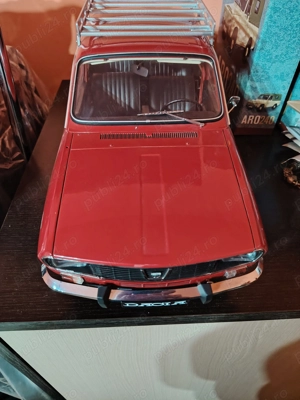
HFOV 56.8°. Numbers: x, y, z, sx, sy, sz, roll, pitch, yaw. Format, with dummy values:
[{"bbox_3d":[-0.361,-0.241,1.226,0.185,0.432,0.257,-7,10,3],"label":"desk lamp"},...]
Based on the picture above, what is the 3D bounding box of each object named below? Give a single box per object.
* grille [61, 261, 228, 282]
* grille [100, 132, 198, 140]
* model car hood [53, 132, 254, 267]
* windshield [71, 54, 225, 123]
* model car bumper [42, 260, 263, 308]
[{"bbox_3d":[0.001,0.057,0.226,0.125,0.021,0.015,-1,48,-1],"label":"grille"},{"bbox_3d":[0.000,-0.067,0.290,0.102,0.003,0.011,-1,54,-1],"label":"grille"},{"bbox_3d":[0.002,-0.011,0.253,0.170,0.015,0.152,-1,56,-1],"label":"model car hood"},{"bbox_3d":[-0.002,-0.123,0.310,0.172,0.013,0.078,-1,90,-1],"label":"windshield"},{"bbox_3d":[0.004,0.068,0.247,0.201,0.022,0.048,-1,48,-1],"label":"model car bumper"}]

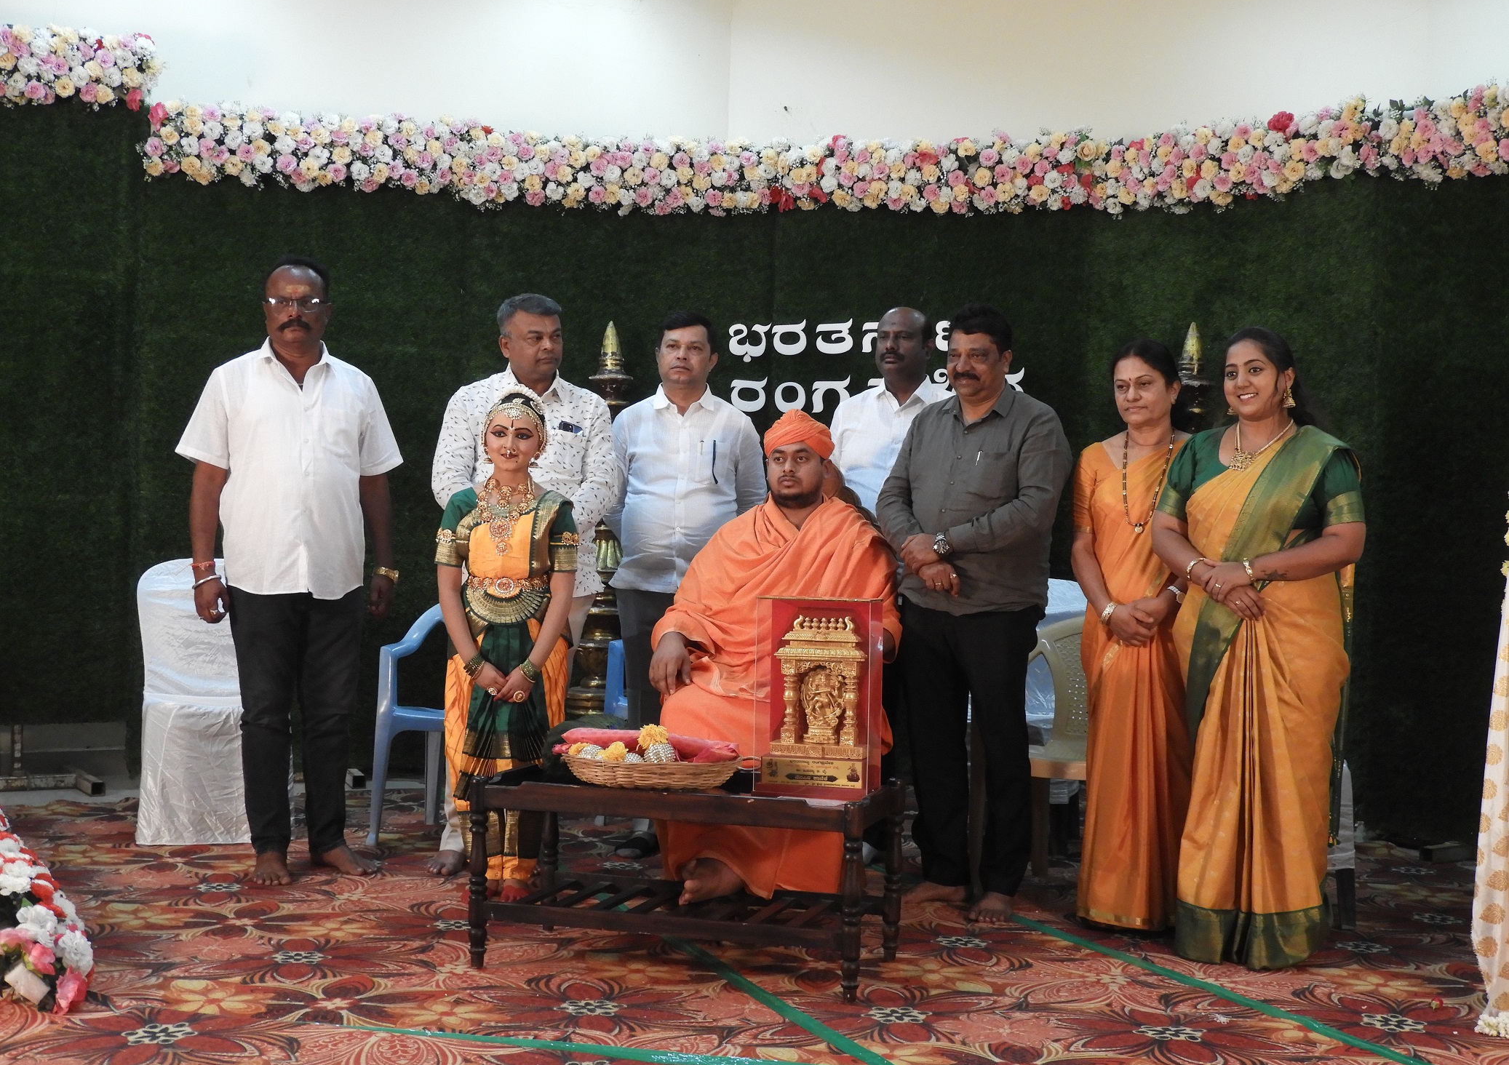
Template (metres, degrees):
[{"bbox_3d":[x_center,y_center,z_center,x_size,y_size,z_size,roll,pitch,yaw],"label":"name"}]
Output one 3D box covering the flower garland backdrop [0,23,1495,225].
[{"bbox_3d":[-0.157,-1.529,7.336,5.500,0.580,1.000,1,3,5],"label":"flower garland backdrop"}]

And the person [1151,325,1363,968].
[{"bbox_3d":[1.280,0.279,4.993,0.510,1.589,0.400,2,3,29],"label":"person"}]

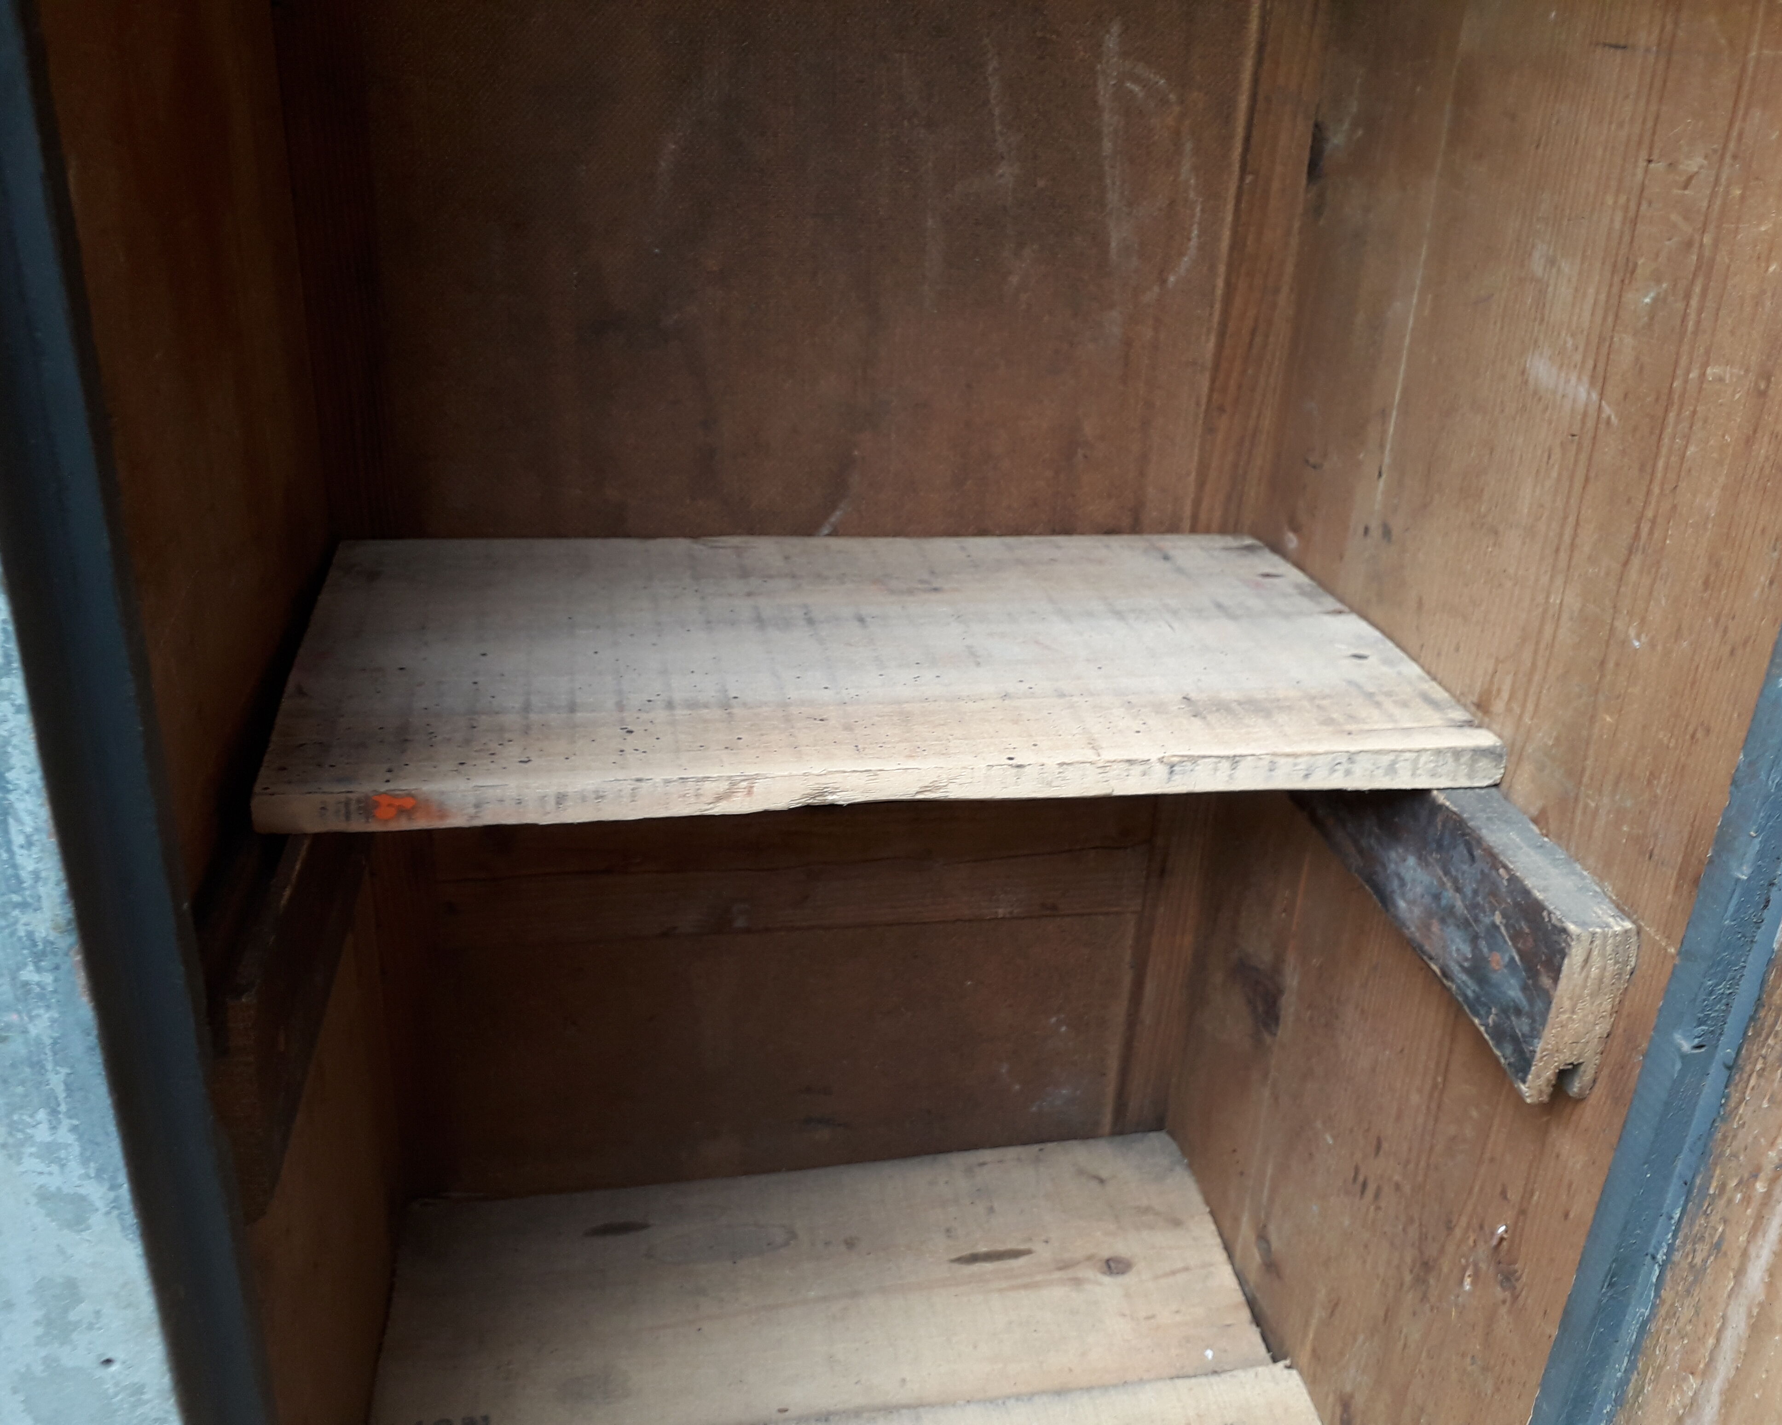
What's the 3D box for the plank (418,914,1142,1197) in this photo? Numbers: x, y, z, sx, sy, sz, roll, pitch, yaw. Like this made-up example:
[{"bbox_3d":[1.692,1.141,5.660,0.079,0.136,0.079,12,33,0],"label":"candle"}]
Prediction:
[{"bbox_3d":[-0.061,0.203,0.912,0.434,0.184,0.017,-2,27,-11],"label":"plank"}]

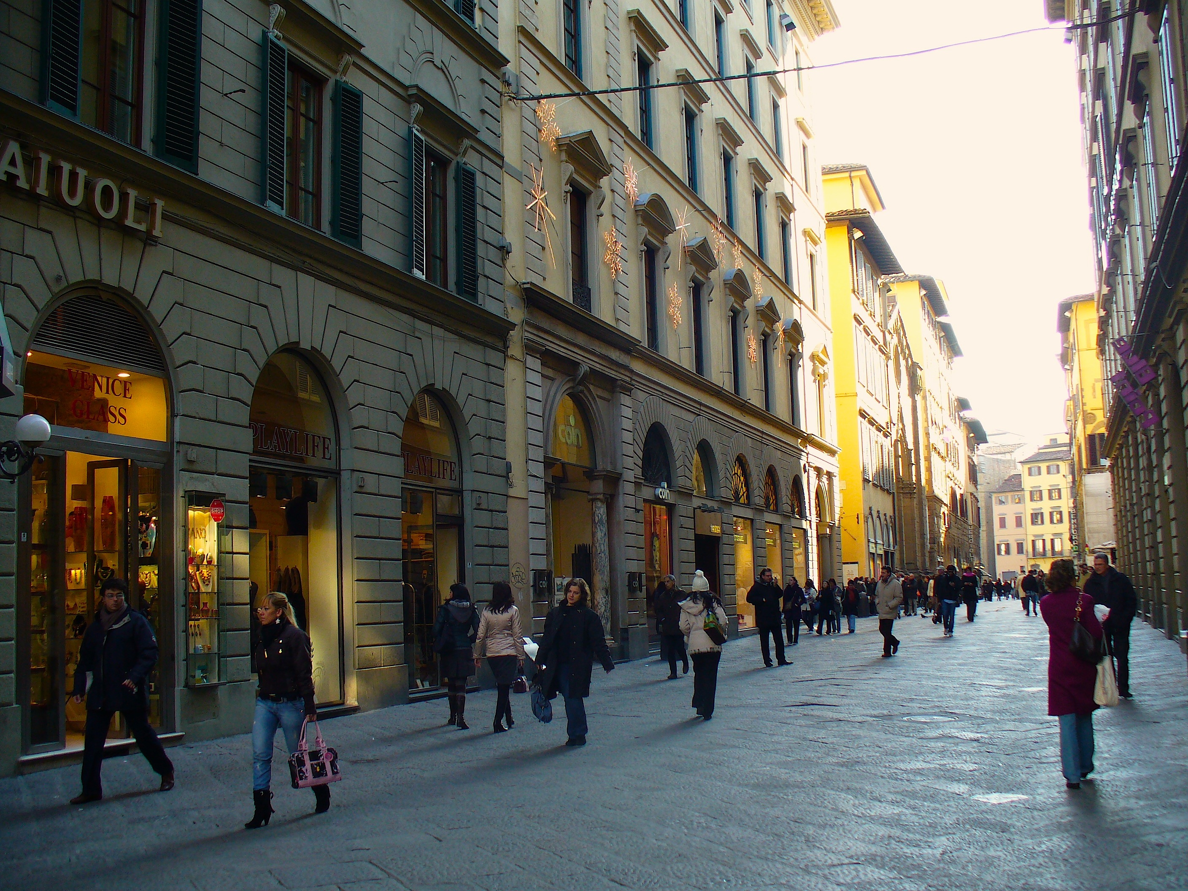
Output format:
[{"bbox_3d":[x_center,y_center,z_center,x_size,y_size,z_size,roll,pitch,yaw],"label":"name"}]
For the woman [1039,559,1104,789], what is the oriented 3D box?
[{"bbox_3d":[3.636,1.732,9.650,0.490,1.670,0.370,-4,-7,21],"label":"woman"}]

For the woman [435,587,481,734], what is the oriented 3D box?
[{"bbox_3d":[-1.642,2.477,15.070,0.530,1.680,0.380,-1,-6,-9],"label":"woman"}]

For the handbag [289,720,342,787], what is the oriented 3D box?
[{"bbox_3d":[-1.988,2.193,9.050,0.350,0.460,0.170,-1,-9,-41],"label":"handbag"}]

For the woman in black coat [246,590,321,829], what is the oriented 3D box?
[{"bbox_3d":[-2.208,1.846,9.214,0.540,1.680,0.640,-5,-7,29],"label":"woman in black coat"}]

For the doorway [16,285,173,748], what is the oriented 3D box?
[{"bbox_3d":[-5.289,1.095,13.552,0.250,4.150,2.120,-4,-7,21],"label":"doorway"}]

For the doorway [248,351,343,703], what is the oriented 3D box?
[{"bbox_3d":[-3.973,1.118,16.974,0.250,4.700,2.200,-4,-7,21],"label":"doorway"}]

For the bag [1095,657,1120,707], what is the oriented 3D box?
[{"bbox_3d":[3.799,1.752,9.400,0.140,0.400,0.270,-6,-7,30],"label":"bag"}]

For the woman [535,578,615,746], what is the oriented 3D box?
[{"bbox_3d":[-0.201,2.197,12.932,0.740,1.670,0.460,-3,-6,12],"label":"woman"}]

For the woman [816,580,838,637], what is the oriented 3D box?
[{"bbox_3d":[7.375,5.112,40.200,0.520,1.670,0.380,-5,-7,25],"label":"woman"}]

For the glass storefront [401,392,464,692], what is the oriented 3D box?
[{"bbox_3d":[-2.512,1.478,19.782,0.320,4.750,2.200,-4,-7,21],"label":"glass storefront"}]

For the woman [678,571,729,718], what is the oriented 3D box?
[{"bbox_3d":[1.345,2.446,15.600,0.560,1.760,0.400,-3,-7,12],"label":"woman"}]

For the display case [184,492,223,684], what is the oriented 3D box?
[{"bbox_3d":[-4.499,1.664,14.822,0.150,2.200,0.590,-4,-7,21],"label":"display case"}]

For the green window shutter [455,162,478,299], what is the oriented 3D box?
[{"bbox_3d":[-2.130,-3.581,21.293,0.080,2.300,0.570,-5,-7,28],"label":"green window shutter"}]

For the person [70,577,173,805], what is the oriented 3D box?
[{"bbox_3d":[-3.914,2.010,10.594,0.640,1.770,0.780,-5,-7,28],"label":"person"}]

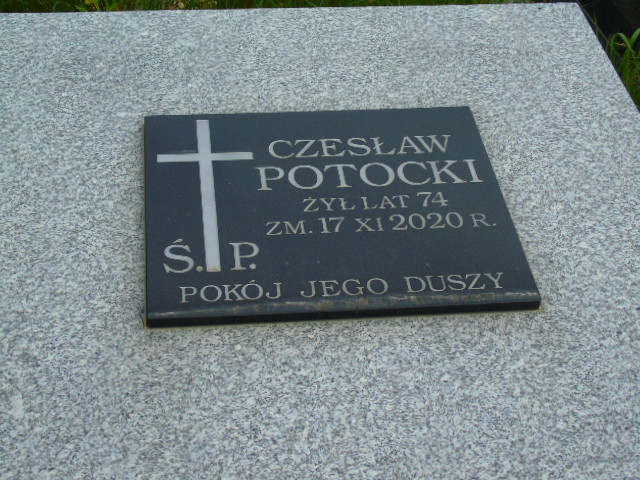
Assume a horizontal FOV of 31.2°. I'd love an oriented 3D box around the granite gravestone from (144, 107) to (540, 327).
[{"bbox_3d":[0.008,-0.042,1.311,0.410,0.019,0.353,-2,42,-7],"label":"granite gravestone"}]

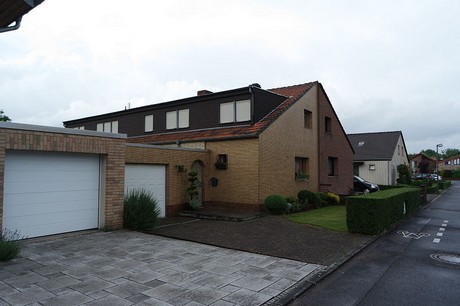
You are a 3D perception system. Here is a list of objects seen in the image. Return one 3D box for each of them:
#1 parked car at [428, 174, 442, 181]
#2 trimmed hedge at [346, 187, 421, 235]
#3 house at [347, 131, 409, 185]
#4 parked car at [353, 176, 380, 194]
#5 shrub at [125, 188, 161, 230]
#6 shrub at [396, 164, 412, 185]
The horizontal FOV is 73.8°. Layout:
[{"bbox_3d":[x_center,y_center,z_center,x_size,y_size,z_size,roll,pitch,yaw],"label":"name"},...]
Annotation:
[{"bbox_3d":[37.826,4.590,57.042,4.250,1.480,1.770,-2,-4,38],"label":"parked car"},{"bbox_3d":[6.540,2.016,12.183,0.820,0.960,9.000,-2,-4,38],"label":"trimmed hedge"},{"bbox_3d":[20.323,0.800,47.541,11.000,7.700,15.000,-2,-4,38],"label":"house"},{"bbox_3d":[10.553,2.704,26.185,4.150,1.520,1.740,-2,-4,38],"label":"parked car"},{"bbox_3d":[-2.724,1.704,9.535,1.120,1.220,1.120,0,-3,0],"label":"shrub"},{"bbox_3d":[24.215,3.026,42.578,2.100,2.750,2.100,-2,-4,38],"label":"shrub"}]

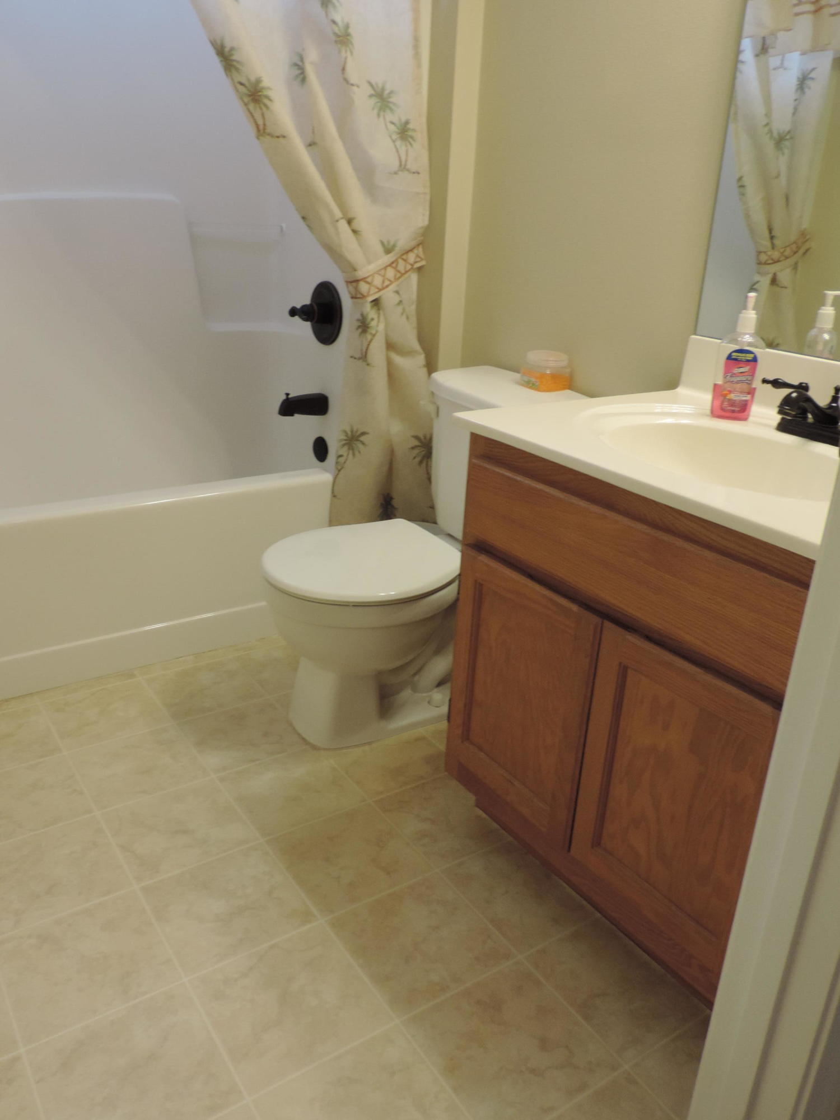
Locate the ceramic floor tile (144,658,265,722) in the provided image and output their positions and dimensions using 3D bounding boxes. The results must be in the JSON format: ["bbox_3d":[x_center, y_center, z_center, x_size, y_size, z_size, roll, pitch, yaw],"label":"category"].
[{"bbox_3d":[-0.512,0.308,2.152,0.221,0.010,0.221,-12,26,-32],"label":"ceramic floor tile"}]

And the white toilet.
[{"bbox_3d":[-0.012,-0.006,2.014,0.684,0.731,0.430,-12,26,-32],"label":"white toilet"}]

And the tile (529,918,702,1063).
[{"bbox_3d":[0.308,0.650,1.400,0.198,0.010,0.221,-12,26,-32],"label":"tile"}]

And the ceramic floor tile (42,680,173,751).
[{"bbox_3d":[-0.702,0.347,2.029,0.221,0.010,0.221,-12,26,-32],"label":"ceramic floor tile"}]

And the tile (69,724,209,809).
[{"bbox_3d":[-0.580,0.425,1.867,0.223,0.009,0.223,-12,26,-32],"label":"tile"}]

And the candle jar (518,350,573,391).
[{"bbox_3d":[0.277,-0.413,1.984,0.088,0.070,0.088,-12,26,-32],"label":"candle jar"}]

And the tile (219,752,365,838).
[{"bbox_3d":[-0.260,0.461,1.814,0.223,0.009,0.223,-12,26,-32],"label":"tile"}]

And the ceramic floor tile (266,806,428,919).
[{"bbox_3d":[-0.128,0.536,1.631,0.221,0.010,0.221,-12,26,-32],"label":"ceramic floor tile"}]

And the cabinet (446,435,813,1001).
[{"bbox_3d":[0.458,0.211,1.478,0.545,0.765,0.670,-12,26,-32],"label":"cabinet"}]

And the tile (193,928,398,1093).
[{"bbox_3d":[-0.193,0.654,1.339,0.223,0.009,0.223,-12,26,-32],"label":"tile"}]

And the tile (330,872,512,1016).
[{"bbox_3d":[-0.001,0.612,1.457,0.221,0.010,0.221,-12,26,-32],"label":"tile"}]

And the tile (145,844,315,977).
[{"bbox_3d":[-0.319,0.575,1.508,0.221,0.010,0.221,-12,26,-32],"label":"tile"}]

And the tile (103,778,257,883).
[{"bbox_3d":[-0.451,0.502,1.691,0.223,0.009,0.223,-12,26,-32],"label":"tile"}]

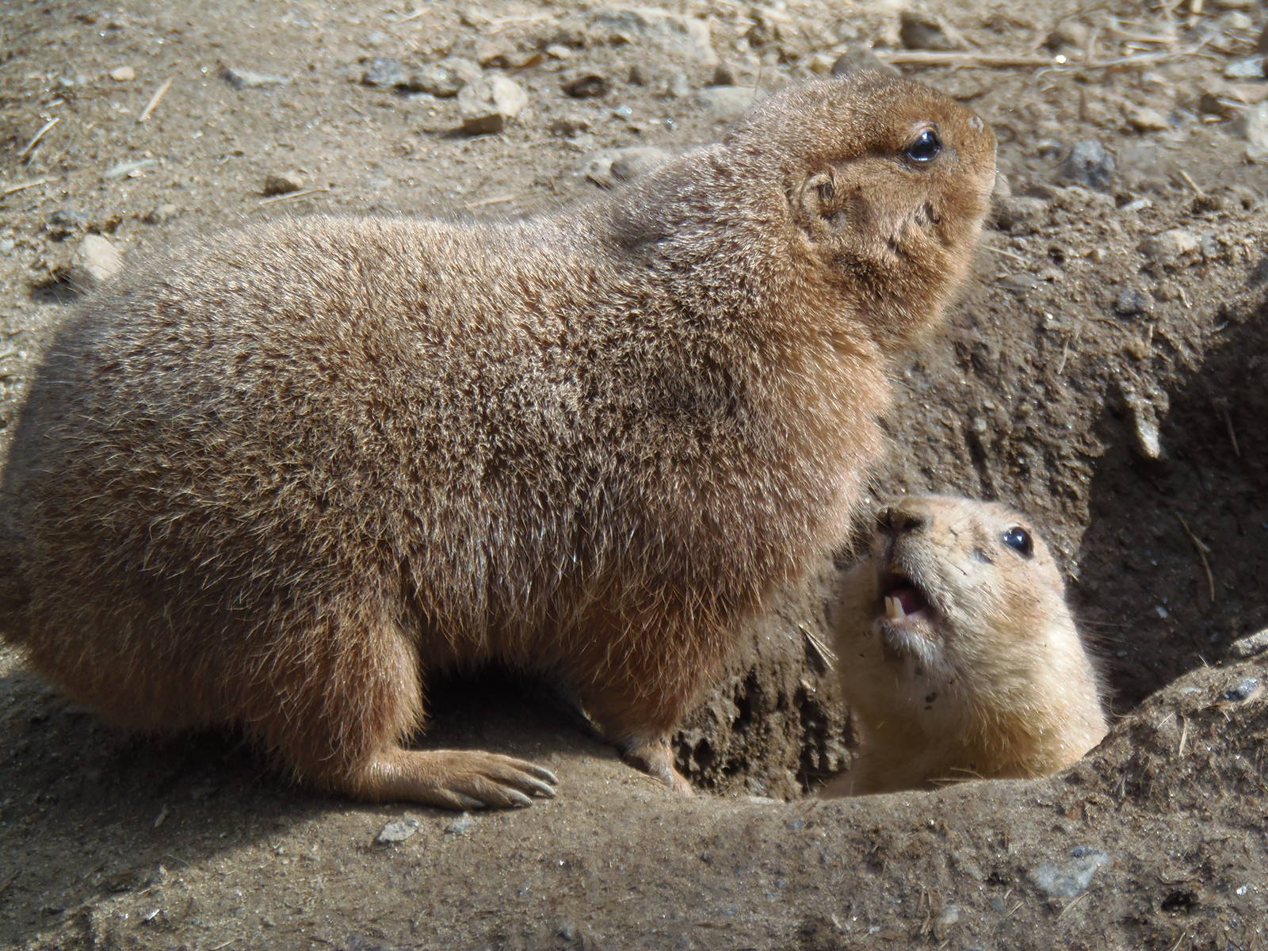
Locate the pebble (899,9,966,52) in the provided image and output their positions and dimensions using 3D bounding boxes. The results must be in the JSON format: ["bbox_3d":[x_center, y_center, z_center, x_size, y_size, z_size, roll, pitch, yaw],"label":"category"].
[{"bbox_3d":[0.102,-0.151,4.060,0.024,0.012,0.018,0,21,0],"label":"pebble"}]

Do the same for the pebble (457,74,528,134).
[{"bbox_3d":[-0.048,-0.125,4.005,0.024,0.017,0.019,0,22,0],"label":"pebble"}]

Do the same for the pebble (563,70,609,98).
[{"bbox_3d":[-0.016,-0.132,4.032,0.016,0.007,0.013,0,22,0],"label":"pebble"}]

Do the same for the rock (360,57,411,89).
[{"bbox_3d":[-0.084,-0.136,4.040,0.017,0.009,0.014,0,22,0],"label":"rock"}]

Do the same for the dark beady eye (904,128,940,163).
[{"bbox_3d":[0.086,-0.099,3.570,0.011,0.010,0.007,-8,23,-19],"label":"dark beady eye"}]

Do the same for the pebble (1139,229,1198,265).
[{"bbox_3d":[0.175,-0.075,3.903,0.019,0.010,0.015,0,22,0],"label":"pebble"}]

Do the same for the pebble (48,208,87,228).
[{"bbox_3d":[-0.186,-0.085,3.931,0.013,0.005,0.010,0,22,0],"label":"pebble"}]

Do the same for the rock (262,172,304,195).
[{"bbox_3d":[-0.116,-0.097,3.956,0.014,0.006,0.011,0,22,0],"label":"rock"}]

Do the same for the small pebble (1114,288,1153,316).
[{"bbox_3d":[0.157,-0.055,3.750,0.012,0.008,0.010,0,21,0],"label":"small pebble"}]

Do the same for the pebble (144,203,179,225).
[{"bbox_3d":[-0.156,-0.086,3.933,0.012,0.006,0.009,0,22,0],"label":"pebble"}]

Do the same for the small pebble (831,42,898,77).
[{"bbox_3d":[0.078,-0.140,4.044,0.022,0.011,0.018,0,22,0],"label":"small pebble"}]

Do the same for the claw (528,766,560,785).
[{"bbox_3d":[-0.026,0.088,3.500,0.010,0.004,0.004,20,22,1],"label":"claw"}]

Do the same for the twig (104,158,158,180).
[{"bbox_3d":[-0.168,-0.103,4.000,0.021,0.003,0.004,-15,28,-30],"label":"twig"}]

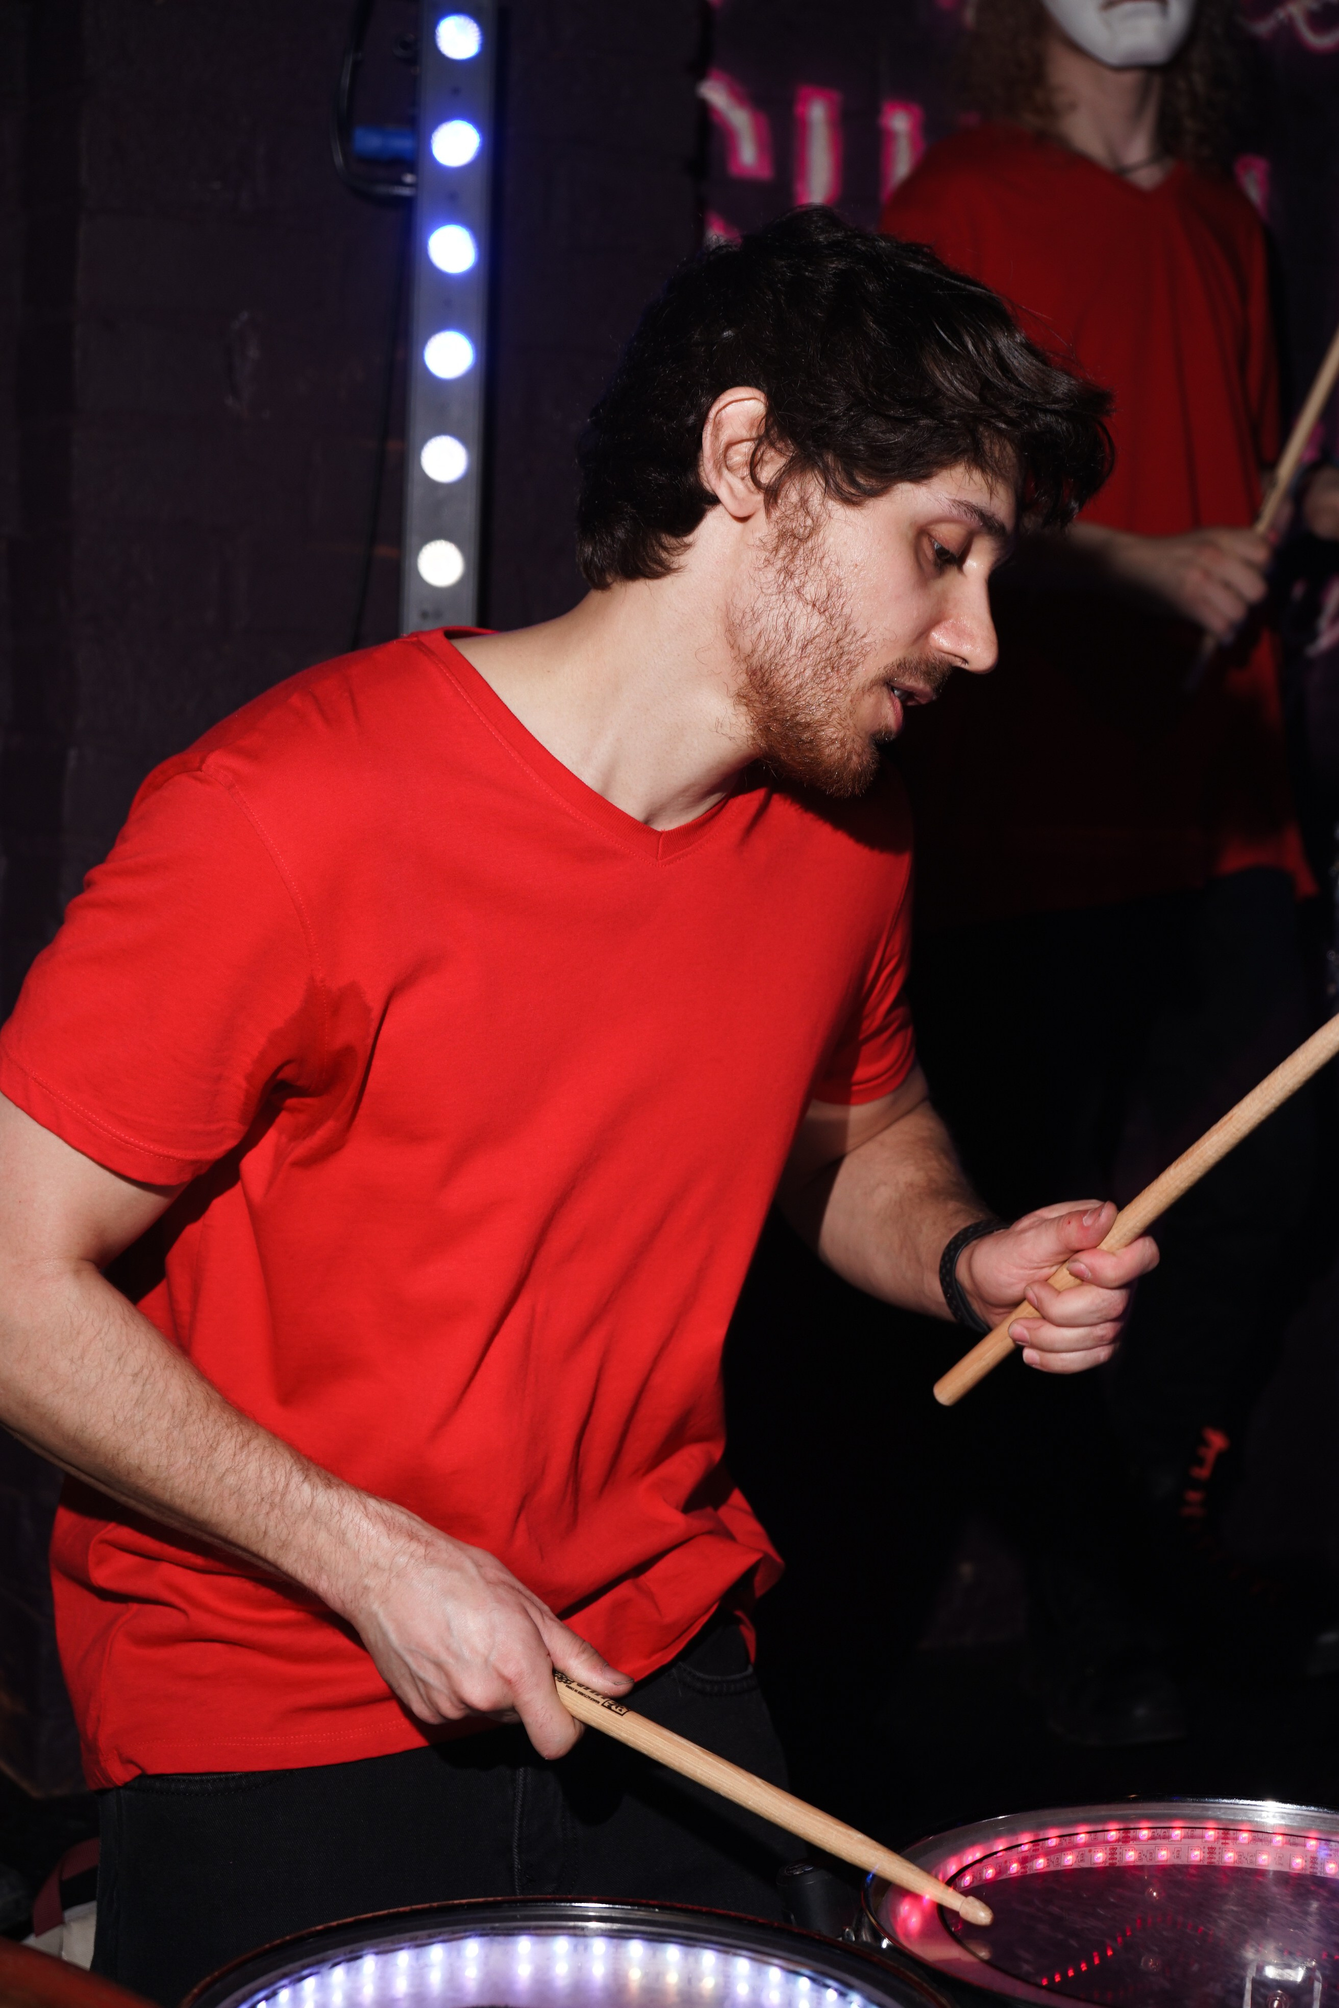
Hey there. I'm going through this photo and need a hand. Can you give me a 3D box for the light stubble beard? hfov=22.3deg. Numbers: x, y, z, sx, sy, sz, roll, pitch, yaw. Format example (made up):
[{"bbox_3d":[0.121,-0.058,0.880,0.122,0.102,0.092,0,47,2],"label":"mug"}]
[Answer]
[{"bbox_3d":[0.081,-0.173,1.680,0.112,0.116,0.142,29,5,6],"label":"light stubble beard"}]

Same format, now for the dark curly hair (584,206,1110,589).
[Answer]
[{"bbox_3d":[0.086,-0.268,1.680,0.240,0.226,0.190,29,5,6],"label":"dark curly hair"}]

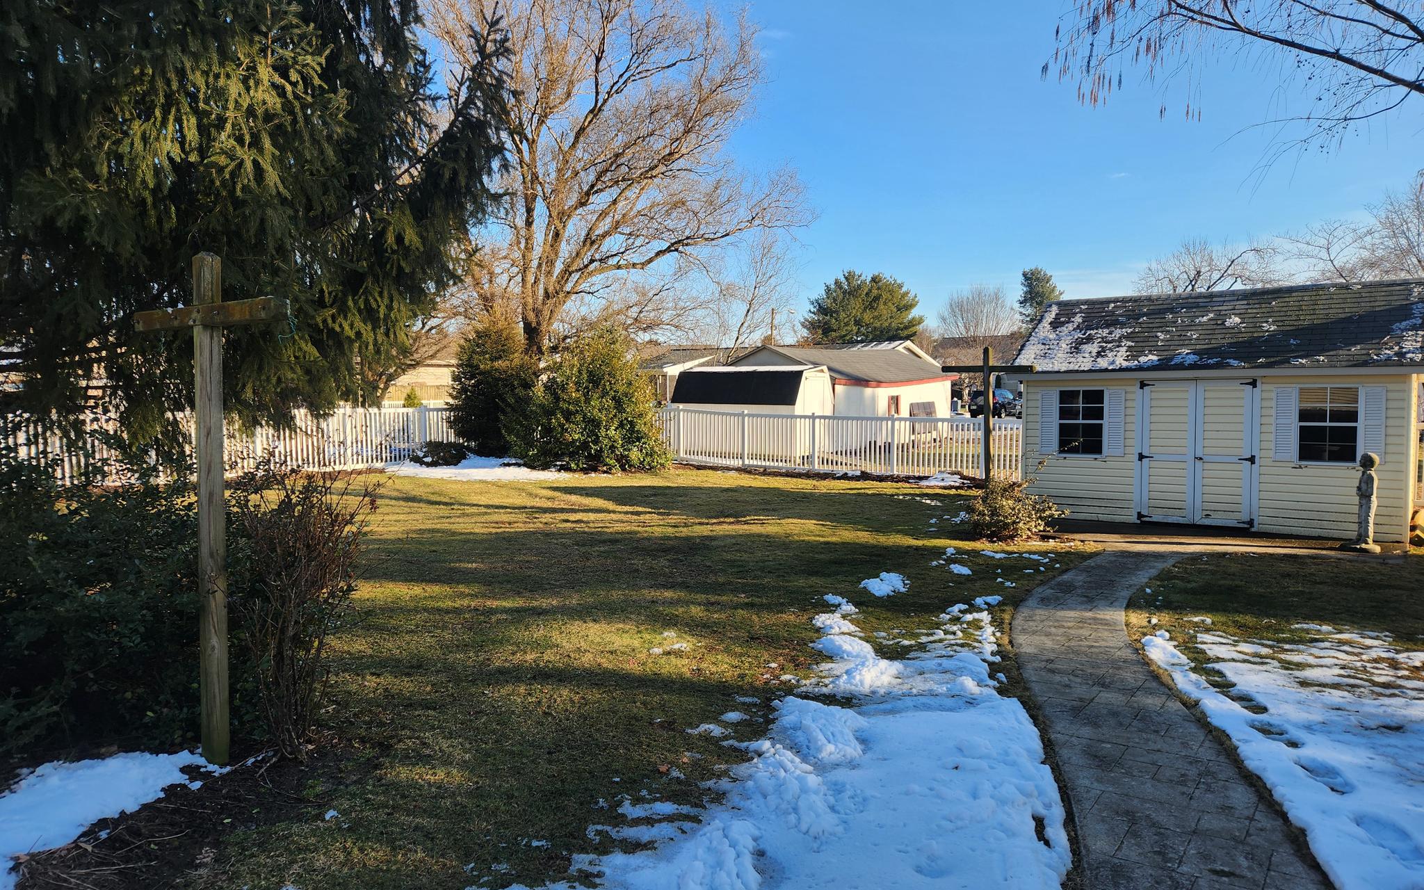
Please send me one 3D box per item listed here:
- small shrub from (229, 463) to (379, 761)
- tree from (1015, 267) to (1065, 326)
[{"bbox_3d":[-1.920,0.767,4.420,0.720,1.340,0.700,-1,3,-23],"label":"small shrub"},{"bbox_3d":[24.300,-7.552,69.727,4.000,11.100,4.000,0,3,0],"label":"tree"}]

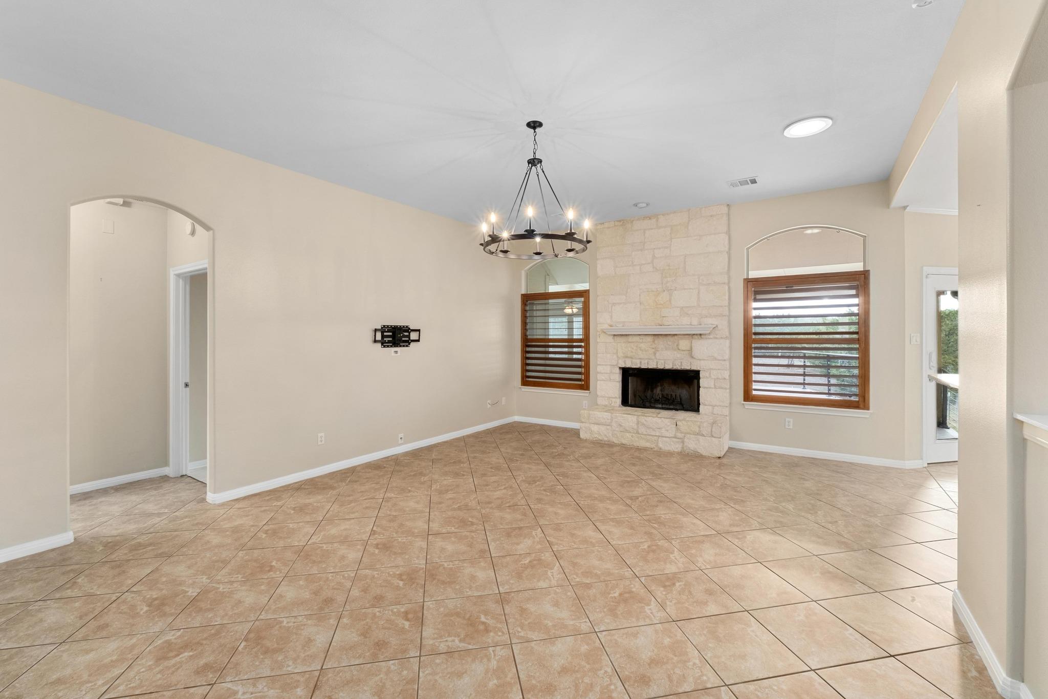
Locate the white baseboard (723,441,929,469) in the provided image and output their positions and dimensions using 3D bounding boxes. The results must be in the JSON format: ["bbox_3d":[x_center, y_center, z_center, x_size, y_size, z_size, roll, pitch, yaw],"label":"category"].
[{"bbox_3d":[3.381,1.194,5.018,1.840,0.085,0.170,0,1,33],"label":"white baseboard"}]

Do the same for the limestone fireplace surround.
[{"bbox_3d":[1.669,-0.292,5.731,1.810,3.040,0.530,0,1,33],"label":"limestone fireplace surround"}]

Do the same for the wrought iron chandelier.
[{"bbox_3d":[0.088,-1.249,3.363,0.850,0.975,0.850,0,1,0],"label":"wrought iron chandelier"}]

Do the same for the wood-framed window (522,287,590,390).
[{"bbox_3d":[0.464,-0.143,6.826,1.215,1.503,0.080,0,1,33],"label":"wood-framed window"}]

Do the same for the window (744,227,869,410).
[{"bbox_3d":[3.229,-0.380,5.057,1.225,2.066,0.110,0,1,33],"label":"window"}]

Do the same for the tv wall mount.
[{"bbox_3d":[-1.484,-0.156,5.251,0.080,0.265,0.660,0,1,35],"label":"tv wall mount"}]

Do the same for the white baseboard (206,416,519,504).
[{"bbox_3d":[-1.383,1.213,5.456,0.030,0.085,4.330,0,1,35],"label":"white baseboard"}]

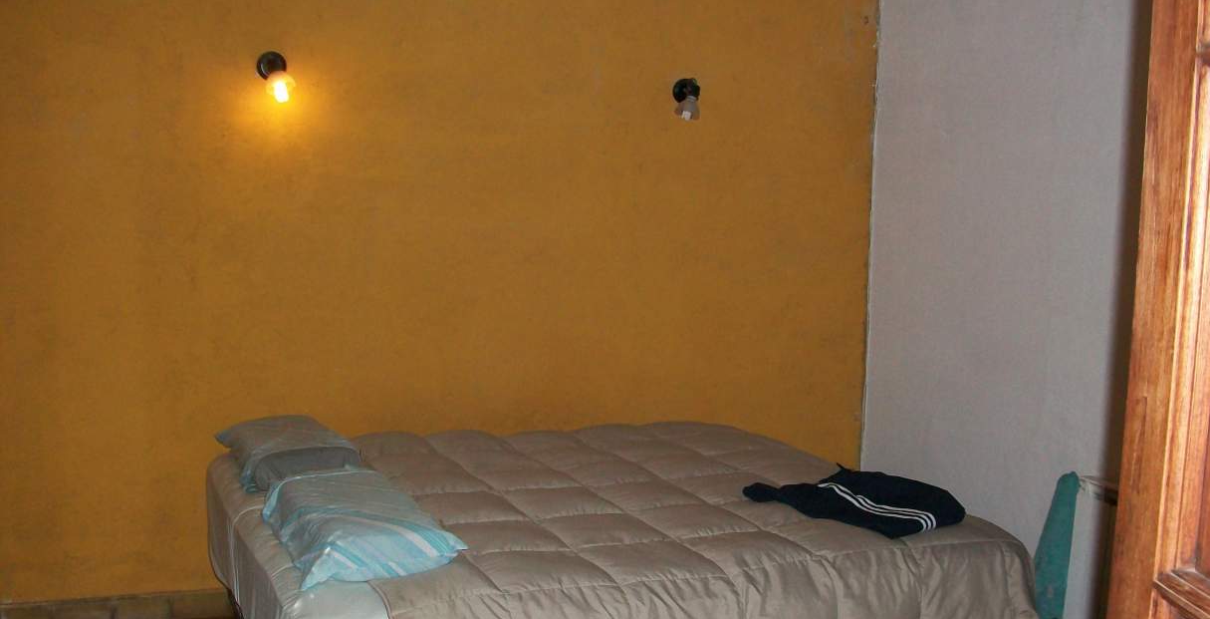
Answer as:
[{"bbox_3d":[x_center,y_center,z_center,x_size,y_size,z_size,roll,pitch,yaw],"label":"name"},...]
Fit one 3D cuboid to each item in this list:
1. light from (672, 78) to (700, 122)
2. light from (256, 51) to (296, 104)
[{"bbox_3d":[0.323,-0.832,4.712,0.100,0.160,0.110,0,6,-24],"label":"light"},{"bbox_3d":[-1.126,-0.793,4.069,0.120,0.165,0.125,0,6,-24],"label":"light"}]

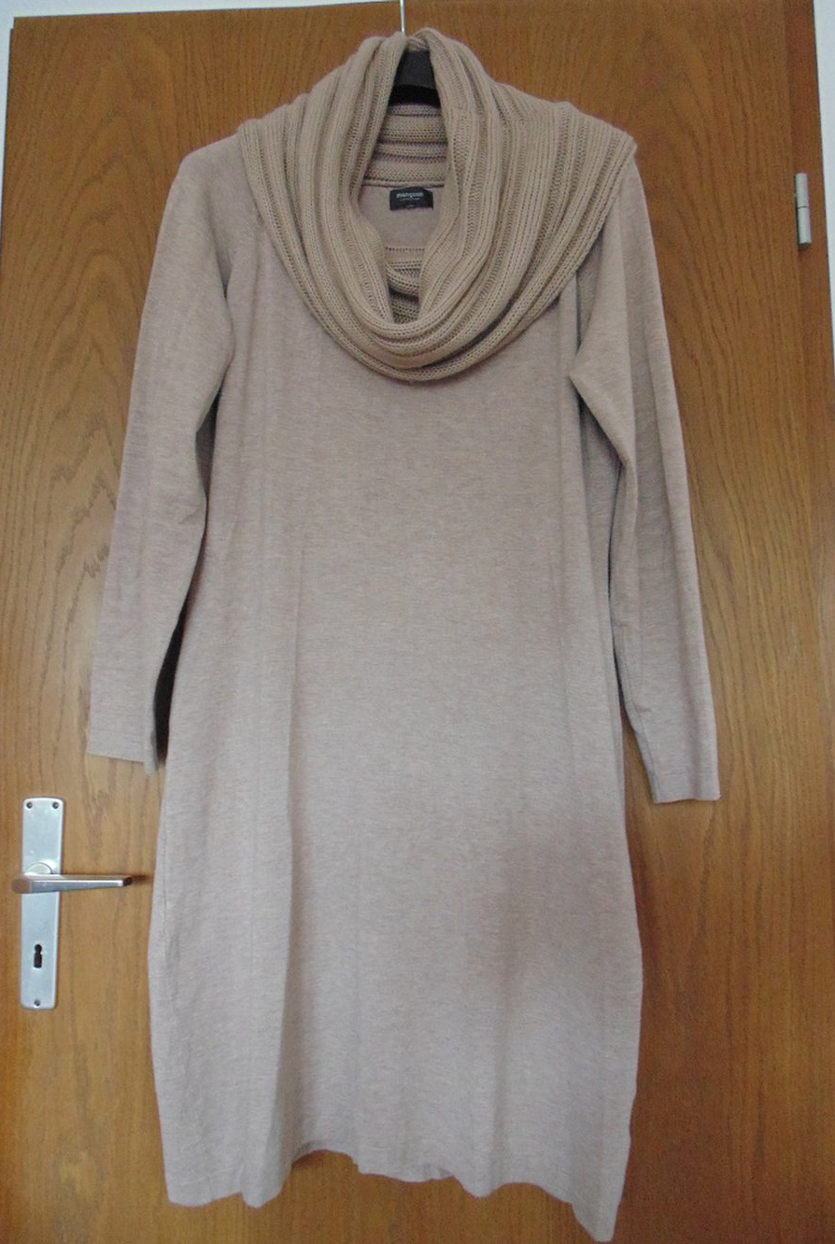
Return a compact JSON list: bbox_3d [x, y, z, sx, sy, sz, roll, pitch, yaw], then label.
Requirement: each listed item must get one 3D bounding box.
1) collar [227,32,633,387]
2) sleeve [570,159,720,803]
[{"bbox_3d":[0.017,-0.418,0.772,0.403,0.400,0.122,-1,-5,2],"label":"collar"},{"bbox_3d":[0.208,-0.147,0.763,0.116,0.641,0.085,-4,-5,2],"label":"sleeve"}]

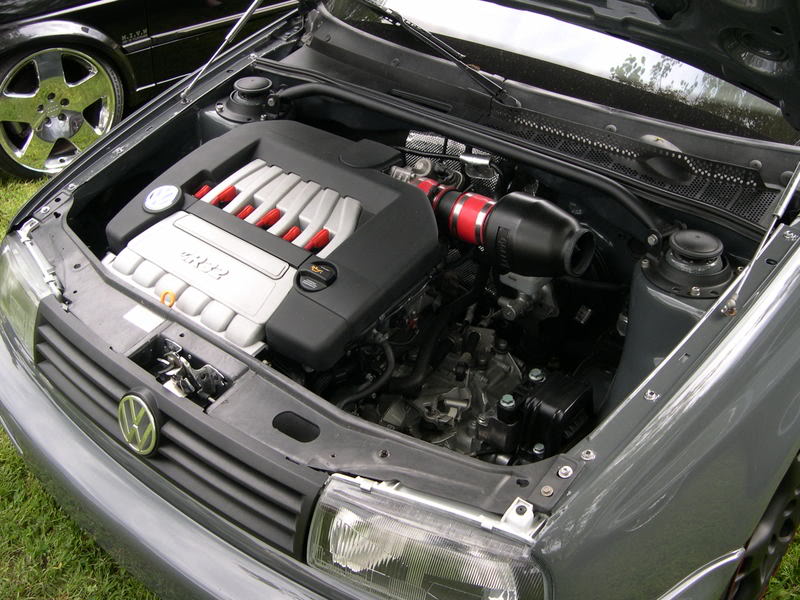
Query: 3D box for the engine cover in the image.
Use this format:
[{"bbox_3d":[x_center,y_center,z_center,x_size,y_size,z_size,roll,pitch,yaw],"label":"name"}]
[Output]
[{"bbox_3d":[-0.239,-0.149,1.777,0.652,0.130,0.517,26,54,32],"label":"engine cover"}]

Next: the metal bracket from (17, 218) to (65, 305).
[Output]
[{"bbox_3d":[-0.697,-0.086,1.733,0.057,0.037,0.295,-20,39,-27],"label":"metal bracket"}]

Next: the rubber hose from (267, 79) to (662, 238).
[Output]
[{"bbox_3d":[0.089,-0.322,1.810,0.970,0.068,0.062,26,41,32],"label":"rubber hose"}]

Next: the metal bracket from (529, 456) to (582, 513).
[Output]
[{"bbox_3d":[0.213,0.251,1.213,0.040,0.012,0.085,26,54,32],"label":"metal bracket"}]

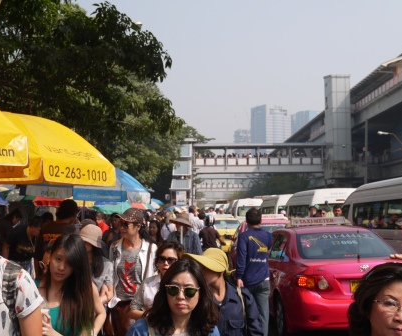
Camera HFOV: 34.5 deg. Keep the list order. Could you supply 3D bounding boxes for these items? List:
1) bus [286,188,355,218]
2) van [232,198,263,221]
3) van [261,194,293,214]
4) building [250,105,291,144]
[{"bbox_3d":[4.298,1.963,22.950,1.880,2.285,5.380,0,-4,-2],"label":"bus"},{"bbox_3d":[3.167,3.366,45.106,1.880,2.285,5.380,0,-4,-2],"label":"van"},{"bbox_3d":[4.181,2.487,31.234,1.880,2.285,5.380,0,-4,-2],"label":"van"},{"bbox_3d":[96.200,-12.688,888.581,40.000,141.000,39.000,2,-4,-26],"label":"building"}]

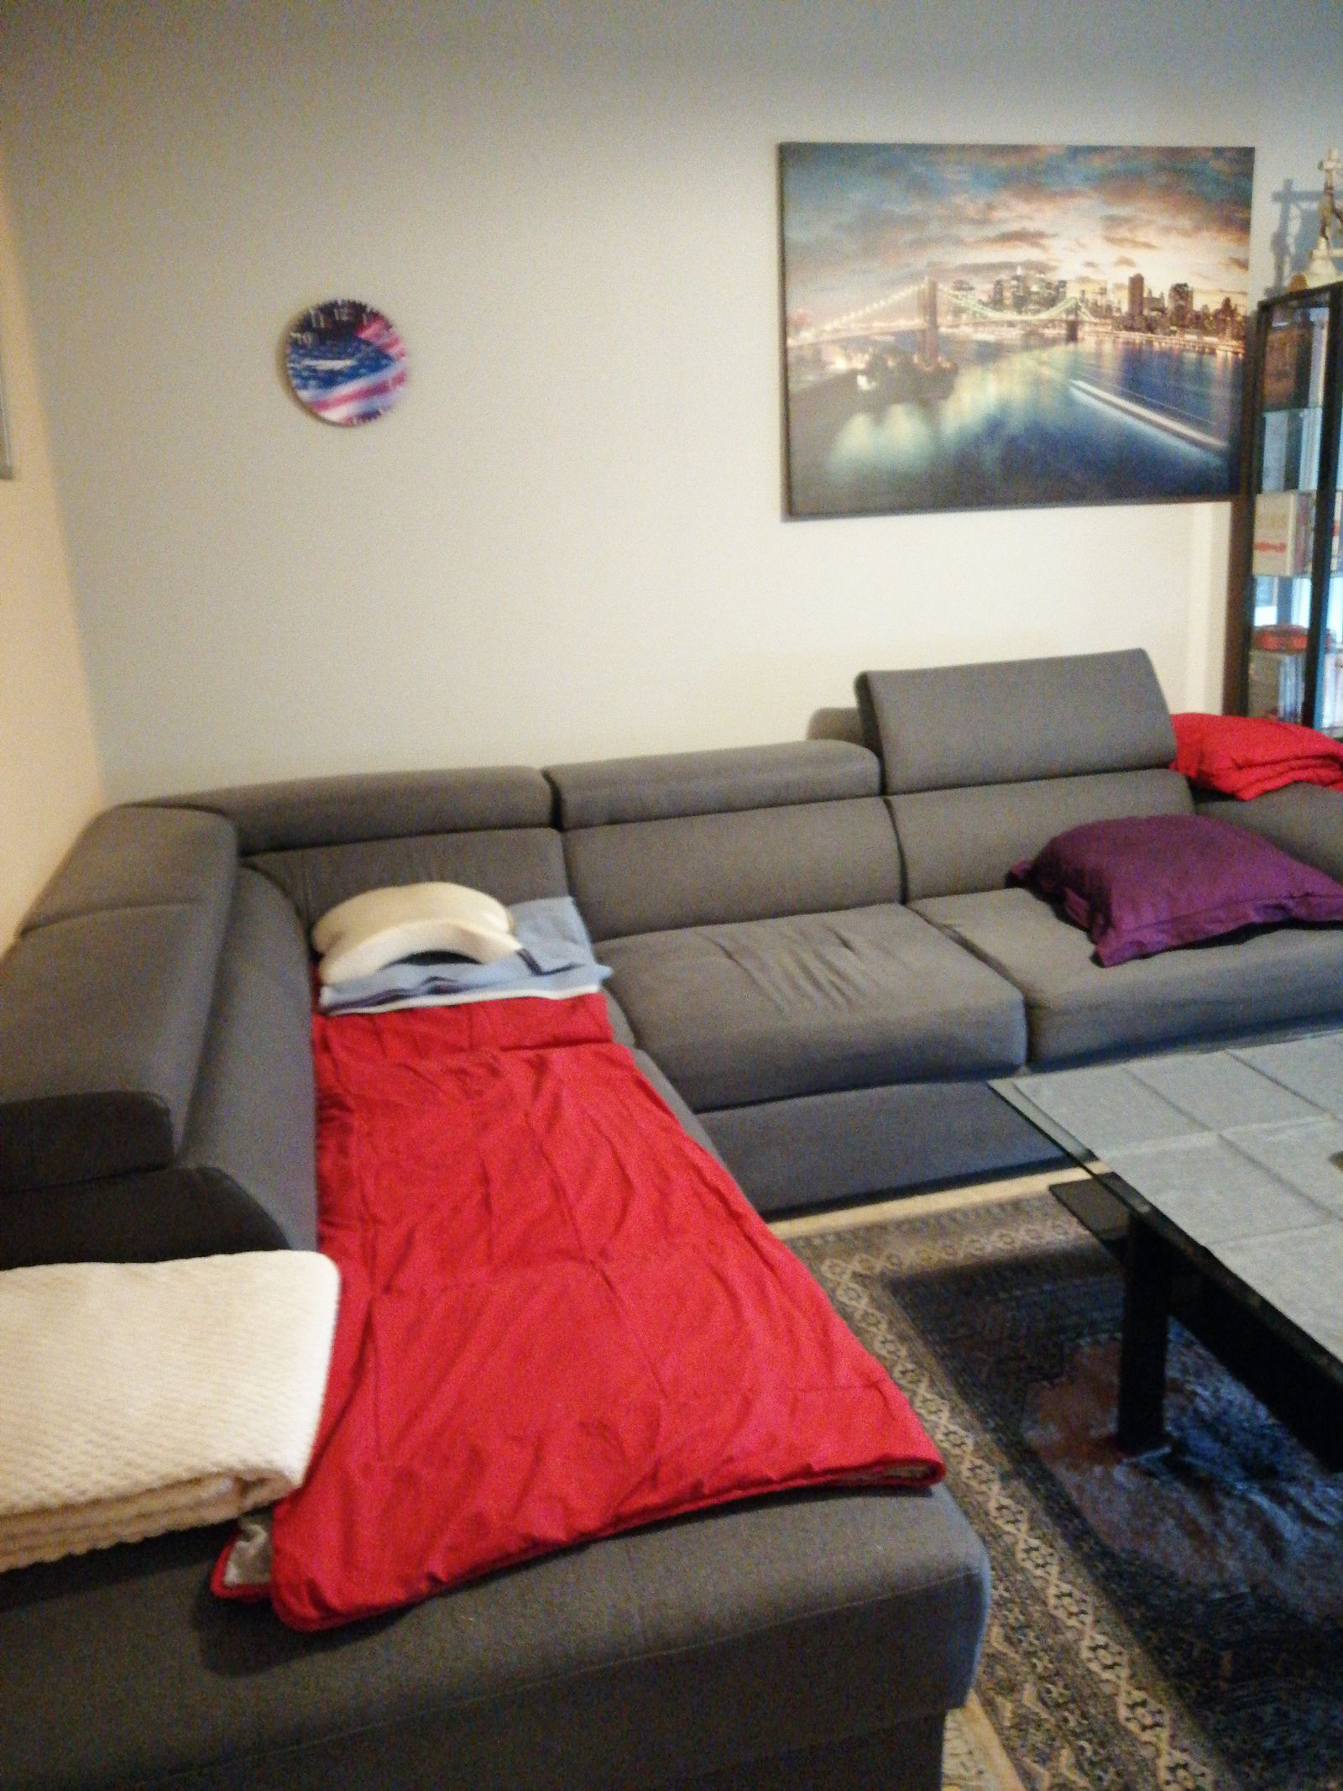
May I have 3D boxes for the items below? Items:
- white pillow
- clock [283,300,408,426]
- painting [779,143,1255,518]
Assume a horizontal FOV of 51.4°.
[{"bbox_3d":[-0.500,0.052,2.741,0.395,0.125,0.280,-6,15,-12],"label":"white pillow"},{"bbox_3d":[-0.702,-1.148,3.019,0.253,0.254,0.035,-6,15,-12],"label":"clock"},{"bbox_3d":[0.840,-1.352,3.351,1.195,0.802,0.035,-6,15,-12],"label":"painting"}]

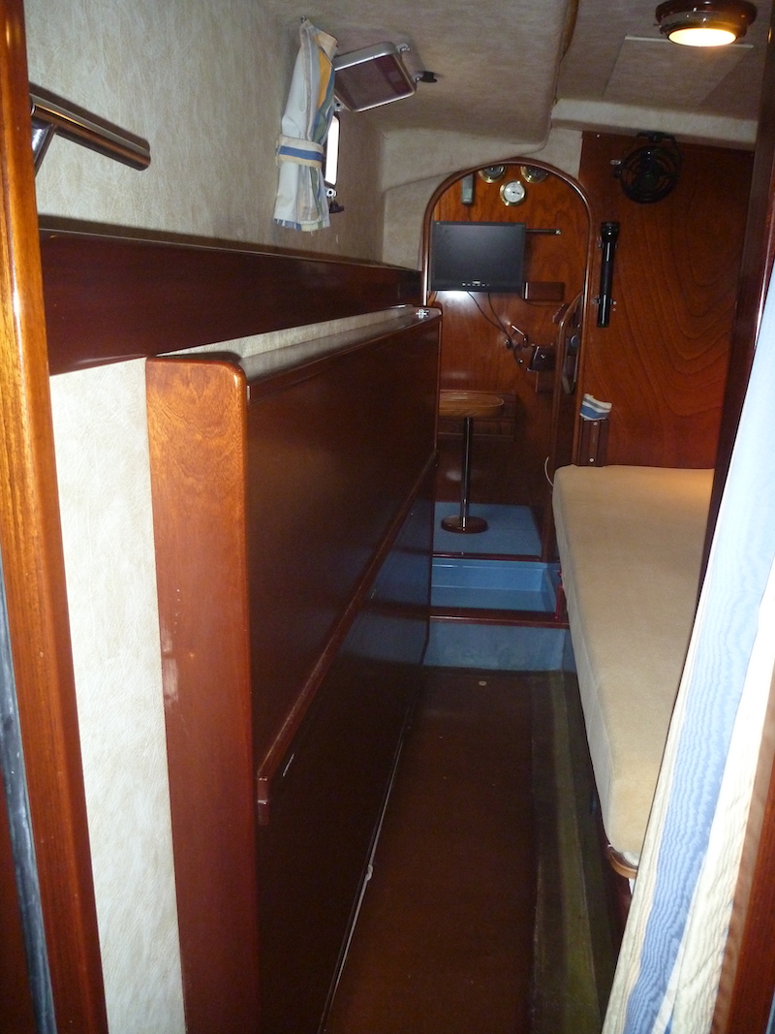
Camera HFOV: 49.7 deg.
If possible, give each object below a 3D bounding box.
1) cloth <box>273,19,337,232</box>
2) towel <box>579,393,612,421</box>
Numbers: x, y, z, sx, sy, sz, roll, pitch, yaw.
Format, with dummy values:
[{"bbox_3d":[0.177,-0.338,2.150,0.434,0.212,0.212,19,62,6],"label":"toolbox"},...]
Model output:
[{"bbox_3d":[-0.152,-0.724,1.561,0.075,0.355,0.180,5,16,16],"label":"cloth"},{"bbox_3d":[0.676,-0.354,2.708,0.100,0.085,0.050,3,16,8],"label":"towel"}]

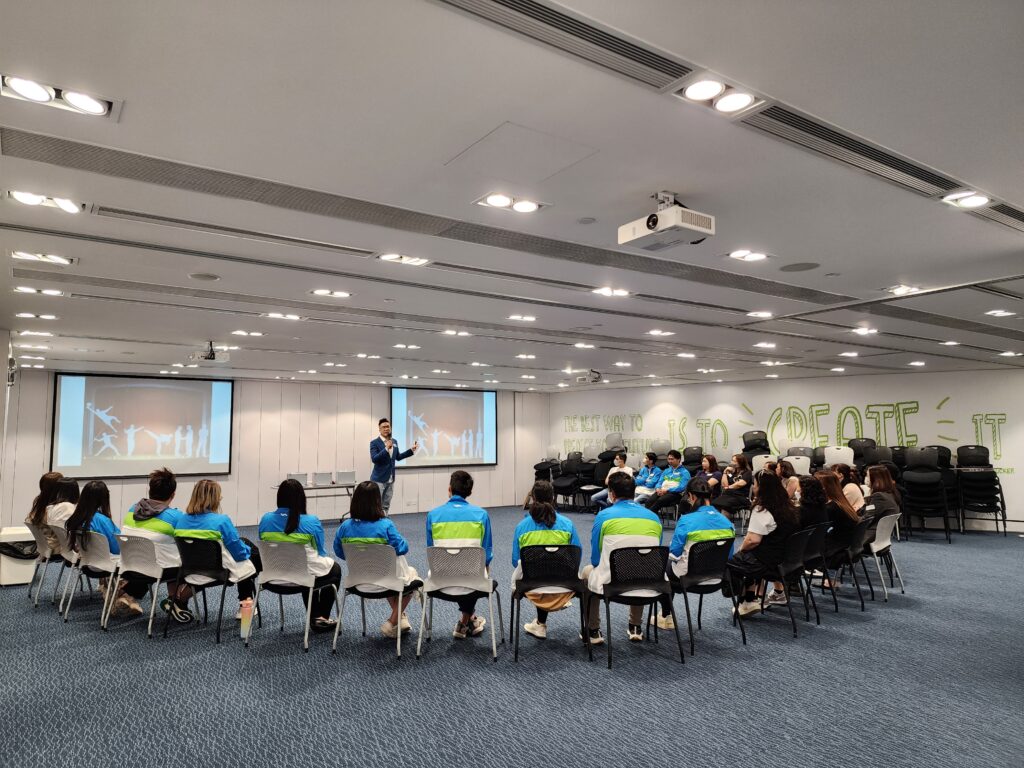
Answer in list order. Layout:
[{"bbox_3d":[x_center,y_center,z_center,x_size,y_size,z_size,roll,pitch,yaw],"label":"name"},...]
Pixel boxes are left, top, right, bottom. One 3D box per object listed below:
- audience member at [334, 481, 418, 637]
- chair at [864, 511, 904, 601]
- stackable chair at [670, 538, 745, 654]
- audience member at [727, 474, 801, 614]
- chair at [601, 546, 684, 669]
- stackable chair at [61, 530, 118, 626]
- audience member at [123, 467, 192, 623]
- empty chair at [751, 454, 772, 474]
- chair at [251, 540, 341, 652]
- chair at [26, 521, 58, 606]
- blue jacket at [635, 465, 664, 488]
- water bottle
[{"bbox_3d":[-0.949,1.371,5.328,0.540,1.230,0.680,-1,-5,14],"label":"audience member"},{"bbox_3d":[3.537,1.668,6.710,0.520,0.790,0.550,-5,-6,44],"label":"chair"},{"bbox_3d":[1.409,1.560,5.177,0.550,0.790,0.520,2,-5,-31],"label":"stackable chair"},{"bbox_3d":[2.067,1.378,5.835,0.700,1.270,0.500,-4,-6,40],"label":"audience member"},{"bbox_3d":[0.875,1.562,4.938,0.540,0.790,0.510,1,-5,-11],"label":"chair"},{"bbox_3d":[-3.544,1.665,5.992,0.550,0.790,0.520,-3,-5,27],"label":"stackable chair"},{"bbox_3d":[-3.030,1.388,5.844,0.530,1.310,0.760,-3,-5,25],"label":"audience member"},{"bbox_3d":[4.038,1.544,10.864,0.530,0.790,0.520,-3,-5,27],"label":"empty chair"},{"bbox_3d":[-1.693,1.604,5.332,0.540,0.790,0.510,-2,-5,17],"label":"chair"},{"bbox_3d":[-4.465,1.731,6.768,0.530,0.780,0.520,4,-6,-41],"label":"chair"},{"bbox_3d":[2.284,1.569,11.300,0.500,0.500,0.360,-5,-6,43],"label":"blue jacket"},{"bbox_3d":[-2.088,1.850,5.360,0.090,0.295,0.090,0,-5,0],"label":"water bottle"}]

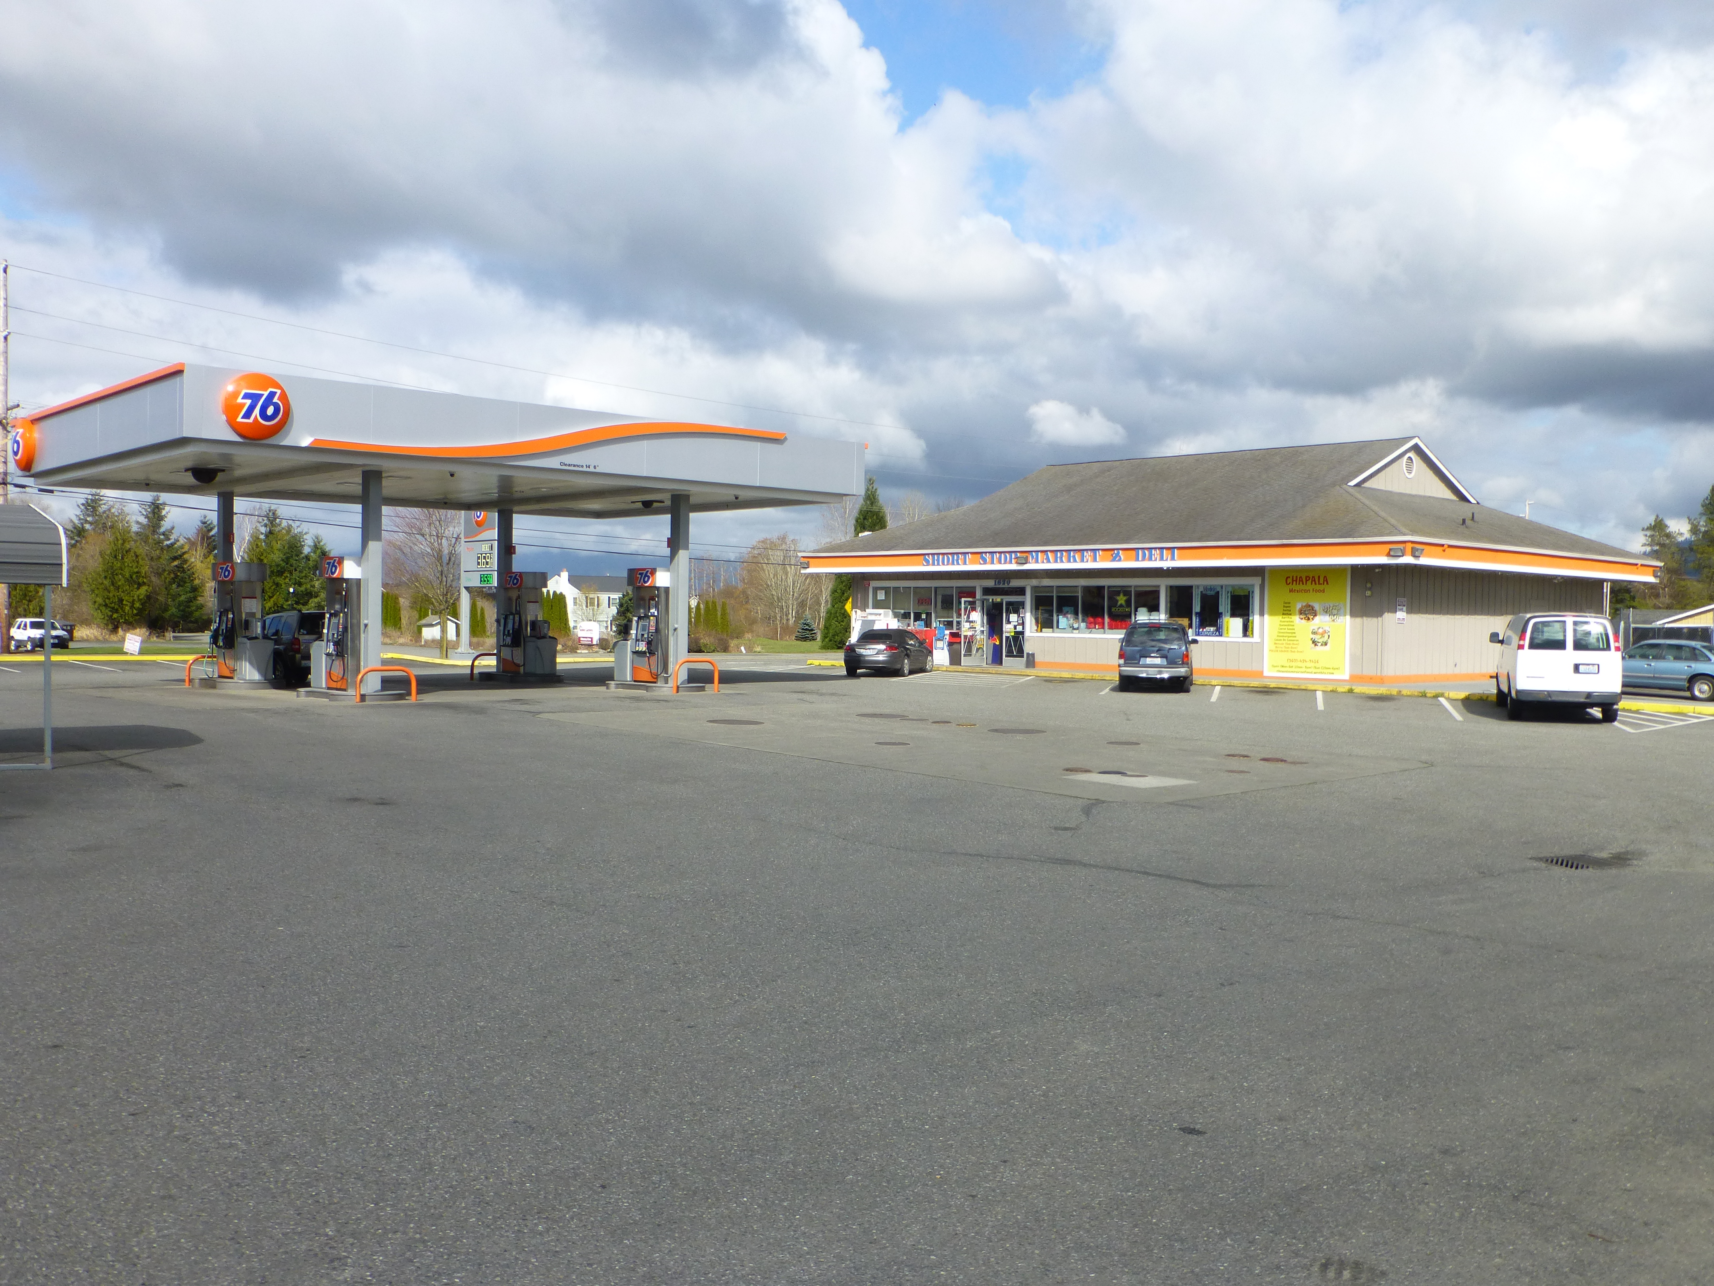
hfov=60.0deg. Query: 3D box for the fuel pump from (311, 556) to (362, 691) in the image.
[{"bbox_3d":[-10.286,-0.402,29.982,0.680,2.600,1.280,0,1,-42],"label":"fuel pump"}]

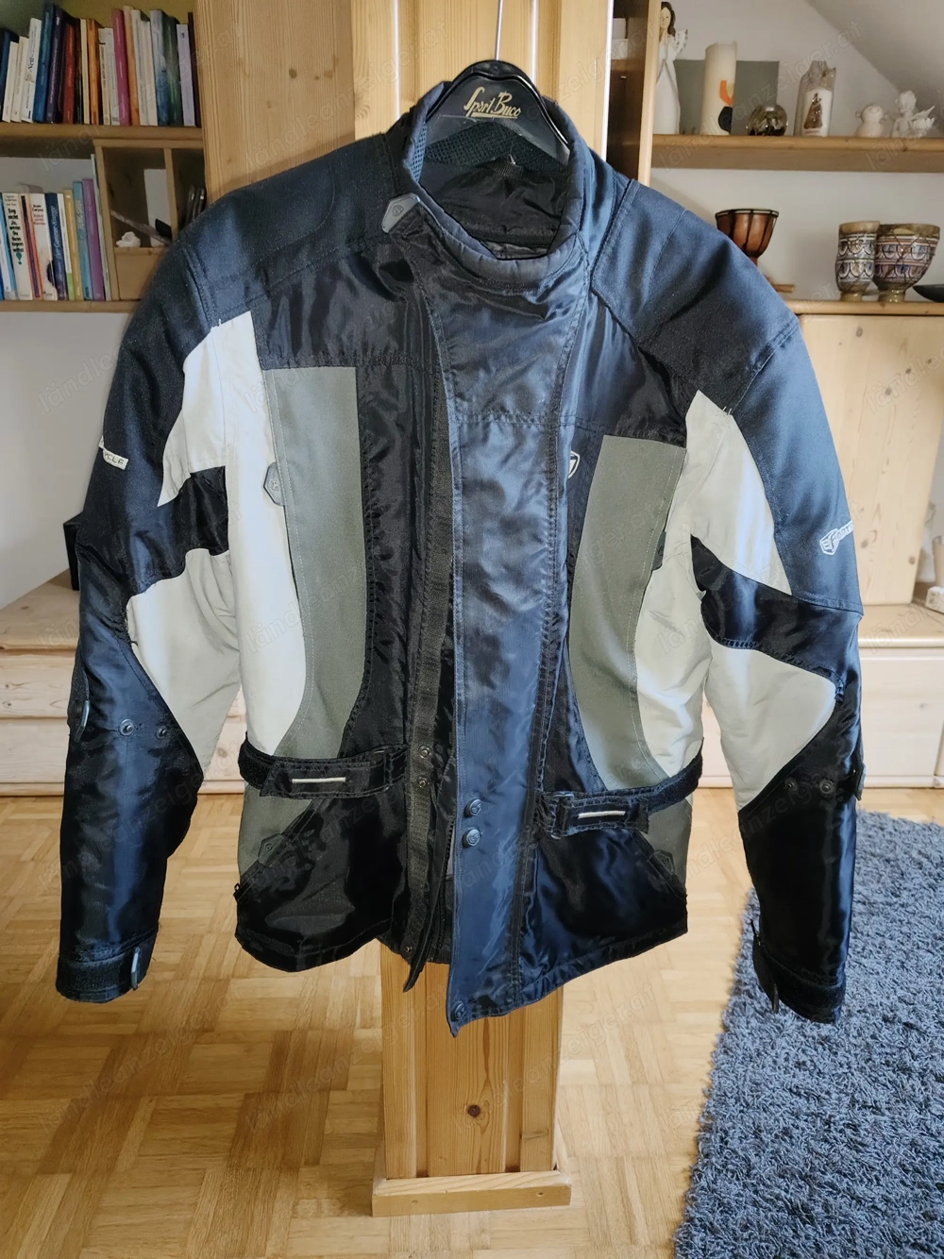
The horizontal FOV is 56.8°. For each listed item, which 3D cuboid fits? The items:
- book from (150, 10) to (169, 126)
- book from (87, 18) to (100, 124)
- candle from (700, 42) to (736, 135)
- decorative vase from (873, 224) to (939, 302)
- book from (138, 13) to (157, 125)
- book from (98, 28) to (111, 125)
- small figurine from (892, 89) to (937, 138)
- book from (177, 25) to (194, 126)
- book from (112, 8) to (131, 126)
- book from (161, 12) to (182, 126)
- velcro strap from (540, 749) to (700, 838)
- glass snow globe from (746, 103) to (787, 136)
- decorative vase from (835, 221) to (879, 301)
[{"bbox_3d":[-0.675,-1.232,1.953,0.024,0.216,0.140,1,18,-2],"label":"book"},{"bbox_3d":[-0.818,-1.222,1.945,0.019,0.200,0.125,5,18,-3],"label":"book"},{"bbox_3d":[0.568,-1.226,2.013,0.069,0.198,0.069,0,19,-2],"label":"candle"},{"bbox_3d":[0.999,-0.851,2.049,0.158,0.165,0.158,0,18,0],"label":"decorative vase"},{"bbox_3d":[-0.691,-1.208,1.923,0.018,0.198,0.122,1,19,-2],"label":"book"},{"bbox_3d":[-0.787,-1.197,1.919,0.013,0.179,0.115,3,19,-3],"label":"book"},{"bbox_3d":[1.034,-1.190,2.041,0.075,0.120,0.060,17,25,40],"label":"small figurine"},{"bbox_3d":[-0.614,-1.204,1.927,0.024,0.190,0.122,1,19,-2],"label":"book"},{"bbox_3d":[-0.757,-1.232,1.951,0.025,0.217,0.140,2,18,-2],"label":"book"},{"bbox_3d":[-0.646,-1.228,1.955,0.028,0.210,0.140,2,18,-2],"label":"book"},{"bbox_3d":[0.146,0.159,0.837,0.160,0.046,0.042,-12,20,-13],"label":"velcro strap"},{"bbox_3d":[0.690,-1.175,2.034,0.085,0.089,0.085,0,19,-2],"label":"glass snow globe"},{"bbox_3d":[0.962,-0.916,2.193,0.111,0.184,0.111,0,18,-1],"label":"decorative vase"}]

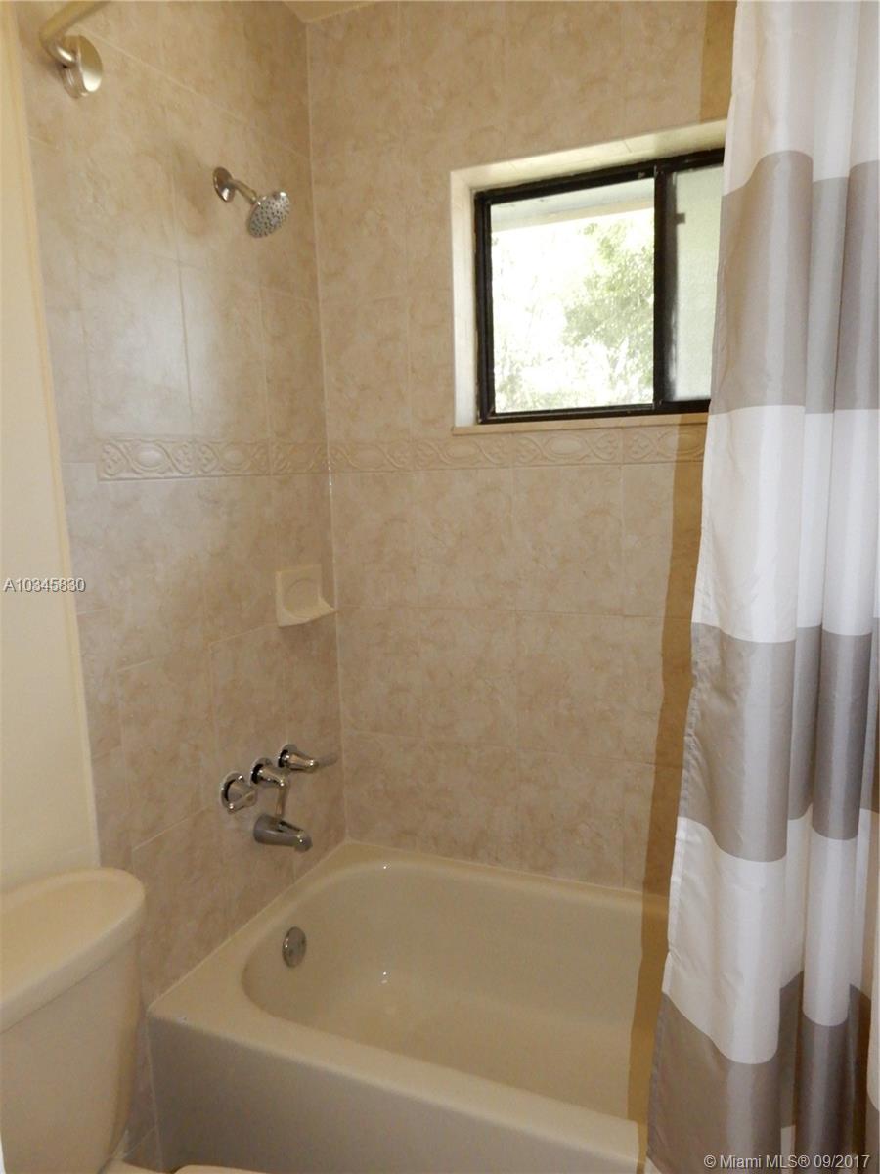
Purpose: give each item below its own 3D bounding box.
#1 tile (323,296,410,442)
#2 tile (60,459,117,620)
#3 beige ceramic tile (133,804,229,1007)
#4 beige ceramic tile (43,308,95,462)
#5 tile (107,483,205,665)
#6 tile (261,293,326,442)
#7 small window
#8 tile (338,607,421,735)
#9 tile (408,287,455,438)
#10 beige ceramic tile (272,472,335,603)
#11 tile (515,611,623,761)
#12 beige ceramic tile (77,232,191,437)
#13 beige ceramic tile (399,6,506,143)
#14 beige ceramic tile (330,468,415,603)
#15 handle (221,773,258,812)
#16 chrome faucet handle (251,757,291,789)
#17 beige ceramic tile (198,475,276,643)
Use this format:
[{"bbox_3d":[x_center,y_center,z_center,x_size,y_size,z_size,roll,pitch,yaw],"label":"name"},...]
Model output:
[{"bbox_3d":[-0.180,-0.533,2.018,0.245,0.339,0.012,2,9,24],"label":"tile"},{"bbox_3d":[-0.610,-0.085,1.402,0.010,0.256,0.066,2,9,25],"label":"tile"},{"bbox_3d":[-0.520,0.629,1.650,0.012,0.313,0.251,2,9,24],"label":"beige ceramic tile"},{"bbox_3d":[-0.622,-0.334,1.366,0.011,0.252,0.073,2,9,24],"label":"beige ceramic tile"},{"bbox_3d":[-0.543,-0.033,1.556,0.012,0.339,0.251,2,9,24],"label":"tile"},{"bbox_3d":[-0.352,-0.518,1.953,0.012,0.339,0.249,2,9,24],"label":"tile"},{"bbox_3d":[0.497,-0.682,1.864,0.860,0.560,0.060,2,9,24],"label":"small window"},{"bbox_3d":[-0.156,0.217,2.128,0.243,0.341,0.011,2,9,24],"label":"tile"},{"bbox_3d":[-0.015,-0.528,1.944,0.113,0.339,0.012,2,9,24],"label":"tile"},{"bbox_3d":[-0.334,-0.105,1.997,0.010,0.340,0.244,2,9,25],"label":"beige ceramic tile"},{"bbox_3d":[0.305,0.232,1.921,0.252,0.341,0.011,2,9,24],"label":"tile"},{"bbox_3d":[-0.554,-0.443,1.495,0.010,0.338,0.245,2,9,25],"label":"beige ceramic tile"},{"bbox_3d":[0.025,-1.184,1.823,0.251,0.304,0.012,2,9,24],"label":"beige ceramic tile"},{"bbox_3d":[-0.166,-0.121,2.062,0.236,0.339,0.010,2,9,24],"label":"beige ceramic tile"},{"bbox_3d":[-0.430,0.443,1.742,0.065,0.079,0.119,2,9,25],"label":"handle"},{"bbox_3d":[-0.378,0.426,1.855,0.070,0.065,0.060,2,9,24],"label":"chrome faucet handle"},{"bbox_3d":[-0.440,-0.070,1.790,0.011,0.339,0.256,2,9,24],"label":"beige ceramic tile"}]

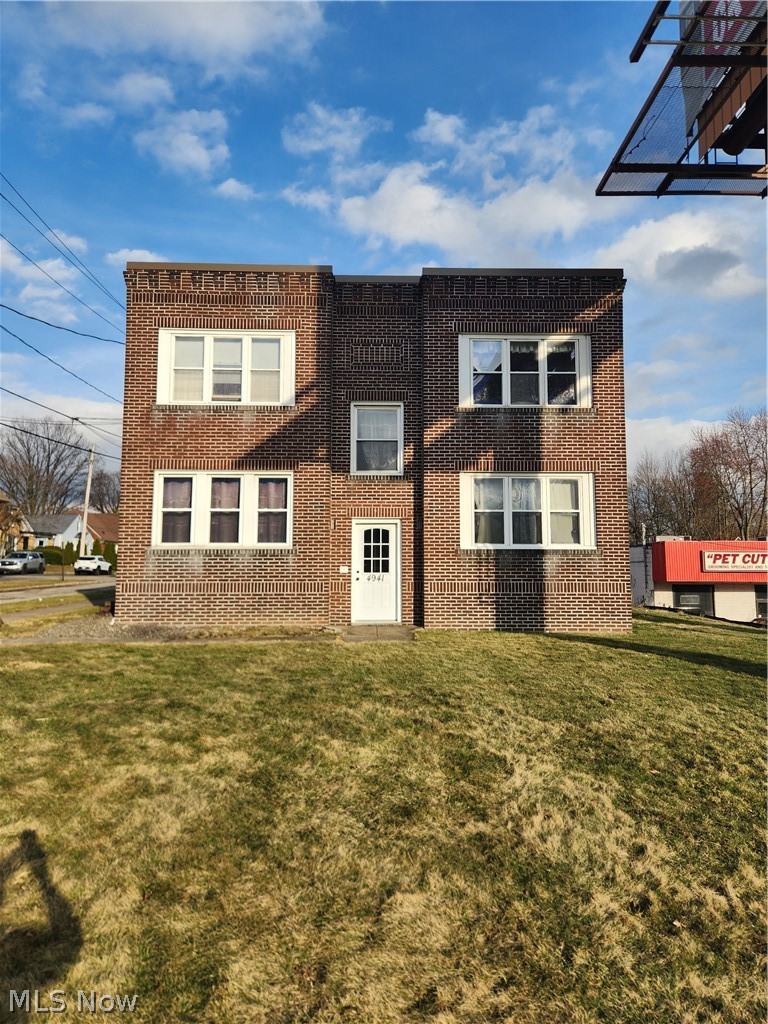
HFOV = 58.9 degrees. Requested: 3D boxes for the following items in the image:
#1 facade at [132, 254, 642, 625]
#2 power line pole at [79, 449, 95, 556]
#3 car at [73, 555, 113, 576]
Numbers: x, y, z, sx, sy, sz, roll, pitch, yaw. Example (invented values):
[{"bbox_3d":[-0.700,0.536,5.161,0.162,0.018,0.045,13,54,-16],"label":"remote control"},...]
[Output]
[{"bbox_3d":[-0.323,-0.762,19.988,10.145,7.351,13.000,0,-5,-2],"label":"facade"},{"bbox_3d":[-26.416,-0.253,60.654,0.330,11.446,0.330,3,-7,-1],"label":"power line pole"},{"bbox_3d":[-24.725,4.600,58.000,1.860,1.670,4.550,0,-5,-3],"label":"car"}]

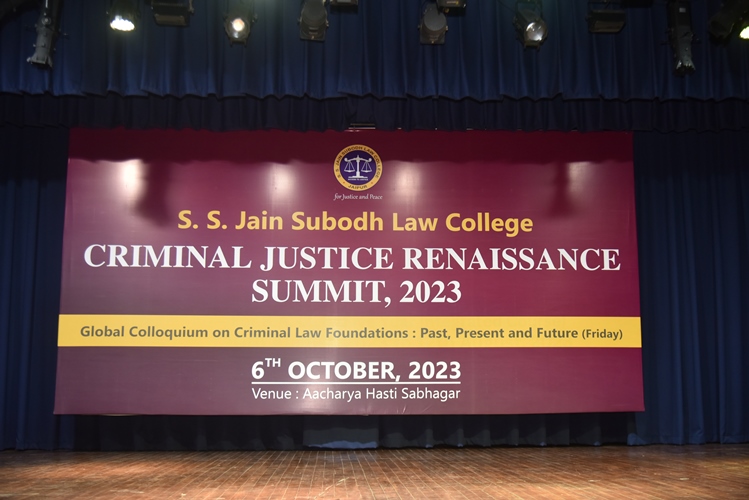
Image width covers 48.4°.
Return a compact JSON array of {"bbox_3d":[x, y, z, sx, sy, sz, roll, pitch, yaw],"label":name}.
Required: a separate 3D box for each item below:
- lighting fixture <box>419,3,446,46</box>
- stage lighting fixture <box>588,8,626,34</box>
[{"bbox_3d":[0.502,-1.968,7.241,0.235,0.275,0.250,0,-14,-1],"label":"lighting fixture"},{"bbox_3d":[2.041,-2.020,7.332,0.295,0.140,0.165,1,-18,-3],"label":"stage lighting fixture"}]

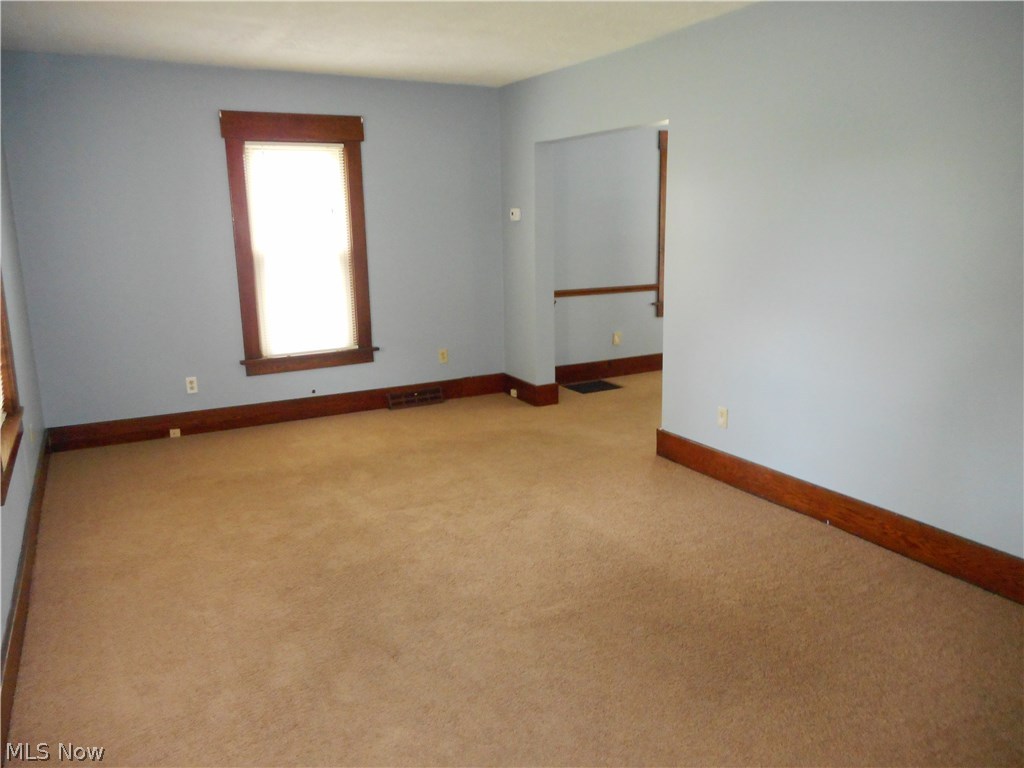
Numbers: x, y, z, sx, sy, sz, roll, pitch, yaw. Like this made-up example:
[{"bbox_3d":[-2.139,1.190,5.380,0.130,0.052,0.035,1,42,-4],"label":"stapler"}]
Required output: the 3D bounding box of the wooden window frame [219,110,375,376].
[{"bbox_3d":[-1.537,-1.025,5.494,1.056,1.861,0.082,-8,14,-29],"label":"wooden window frame"}]

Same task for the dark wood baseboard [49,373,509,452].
[{"bbox_3d":[-1.592,0.186,5.727,3.430,0.170,0.030,-8,14,-29],"label":"dark wood baseboard"}]

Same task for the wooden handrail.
[{"bbox_3d":[0.789,-0.854,6.827,1.415,0.061,0.033,-8,14,-29],"label":"wooden handrail"}]

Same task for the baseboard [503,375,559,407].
[{"bbox_3d":[0.139,0.033,6.299,0.203,0.176,0.626,-8,14,-29],"label":"baseboard"}]

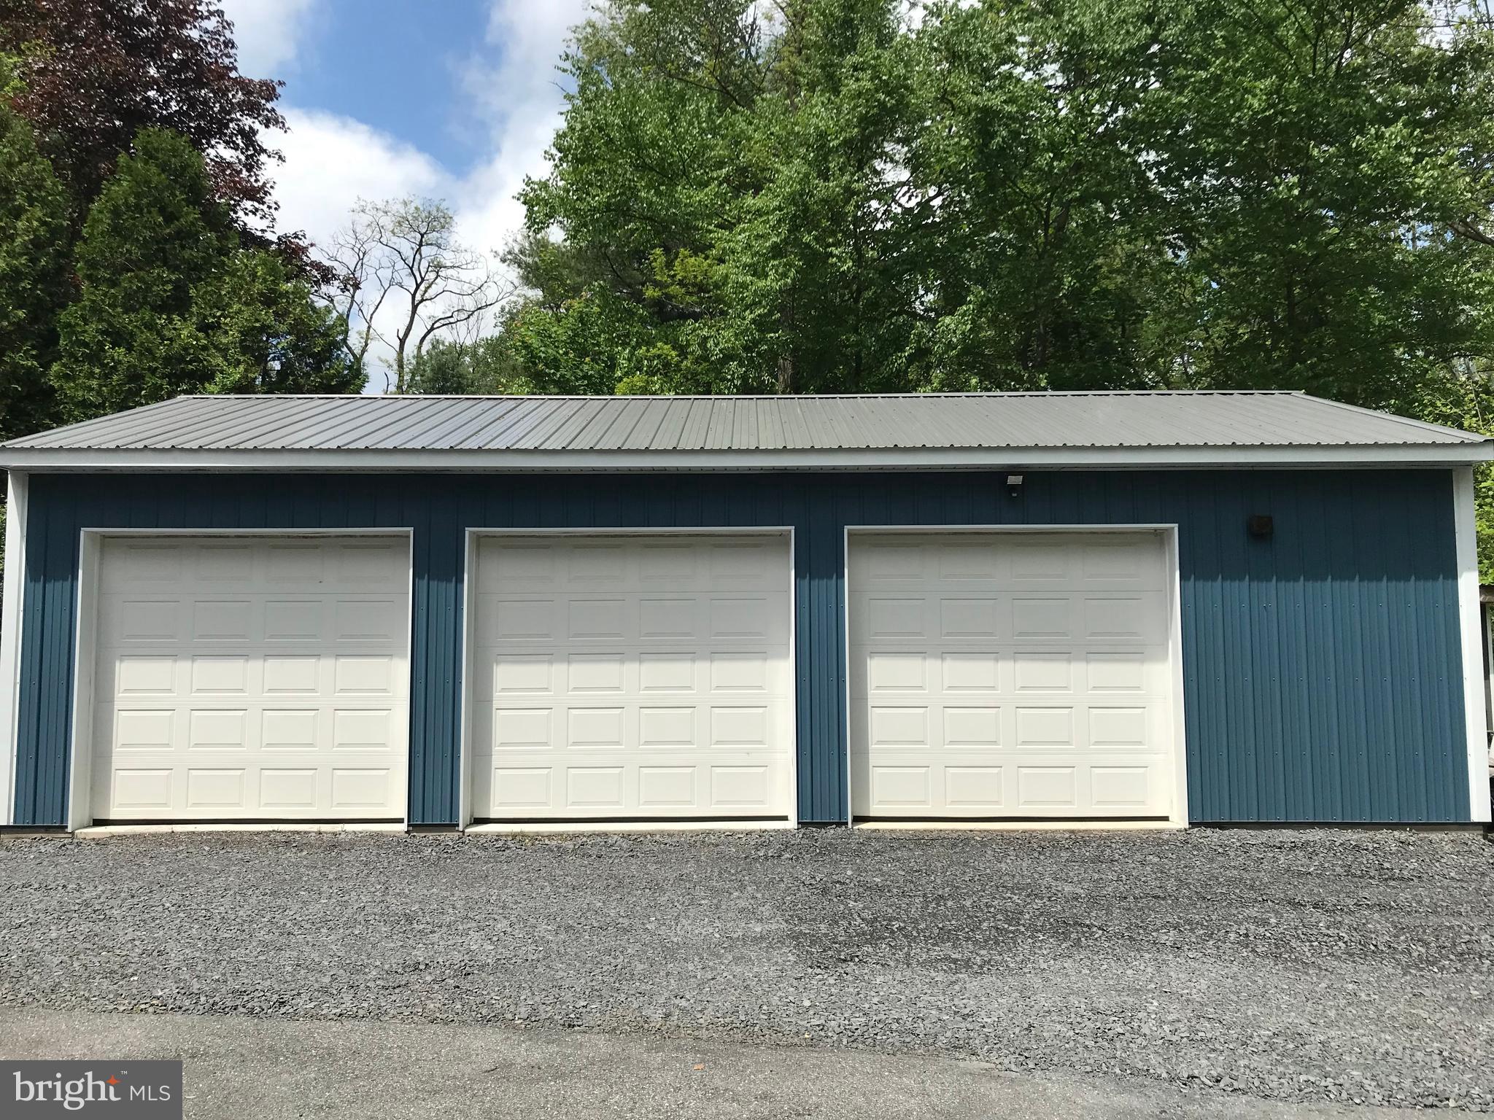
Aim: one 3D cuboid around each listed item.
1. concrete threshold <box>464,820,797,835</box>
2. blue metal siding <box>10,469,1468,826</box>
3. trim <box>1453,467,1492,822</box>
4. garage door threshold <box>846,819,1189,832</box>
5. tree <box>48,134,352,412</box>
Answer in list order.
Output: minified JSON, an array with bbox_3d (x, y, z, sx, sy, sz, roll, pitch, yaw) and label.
[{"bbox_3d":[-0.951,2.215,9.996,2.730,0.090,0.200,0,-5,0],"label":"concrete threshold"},{"bbox_3d":[-0.065,0.718,10.059,11.970,2.920,0.120,0,-5,0],"label":"blue metal siding"},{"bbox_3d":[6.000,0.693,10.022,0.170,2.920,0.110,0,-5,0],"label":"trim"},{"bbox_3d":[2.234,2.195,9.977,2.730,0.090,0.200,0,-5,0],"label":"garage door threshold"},{"bbox_3d":[-9.214,-2.086,20.314,5.230,10.300,4.800,0,-5,0],"label":"tree"}]

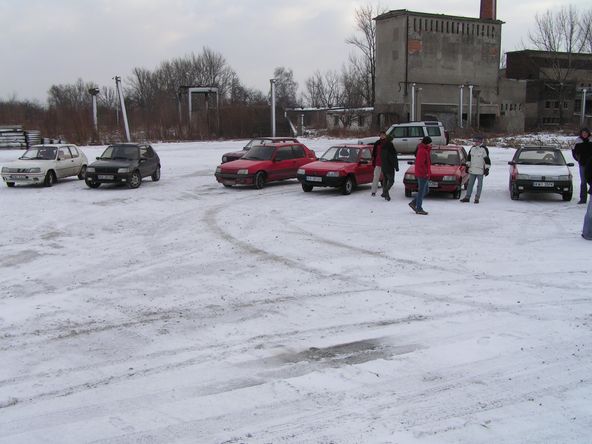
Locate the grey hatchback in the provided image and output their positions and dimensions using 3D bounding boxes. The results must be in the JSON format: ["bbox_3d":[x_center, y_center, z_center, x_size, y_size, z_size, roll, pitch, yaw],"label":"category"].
[{"bbox_3d":[-5.931,-1.973,22.614,1.580,1.370,3.705,0,10,5],"label":"grey hatchback"}]

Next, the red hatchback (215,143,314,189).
[{"bbox_3d":[-0.952,-1.941,22.154,1.630,1.380,4.020,7,12,38],"label":"red hatchback"}]

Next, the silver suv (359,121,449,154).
[{"bbox_3d":[5.387,-4.098,32.869,4.620,1.940,1.860,0,10,2],"label":"silver suv"}]

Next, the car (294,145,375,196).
[{"bbox_3d":[1.635,-1.730,20.817,1.580,1.370,3.705,6,12,35],"label":"car"}]

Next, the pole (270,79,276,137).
[{"bbox_3d":[-1.976,-10.078,57.554,0.420,5.328,0.420,0,10,0],"label":"pole"}]

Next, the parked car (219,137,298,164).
[{"bbox_3d":[-1.262,-2.865,27.605,1.630,1.380,3.850,7,12,38],"label":"parked car"}]

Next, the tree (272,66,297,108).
[{"bbox_3d":[-1.325,-15.023,79.330,3.200,8.001,3.200,0,10,0],"label":"tree"}]

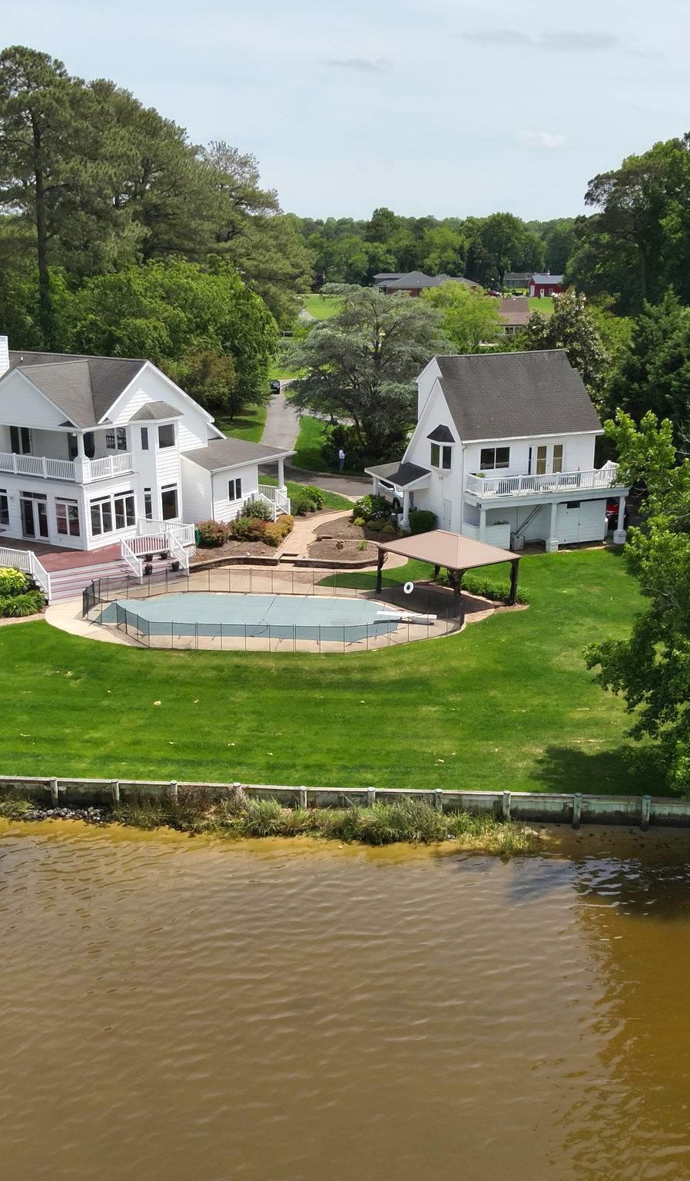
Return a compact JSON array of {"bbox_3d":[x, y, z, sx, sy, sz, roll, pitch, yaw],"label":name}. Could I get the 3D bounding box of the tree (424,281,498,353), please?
[{"bbox_3d":[18.428,-42.859,173.066,12.090,11.530,12.090,0,17,0],"label":"tree"}]

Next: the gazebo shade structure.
[{"bbox_3d":[4.920,-1.177,52.500,4.000,3.200,5.450,-13,22,-37],"label":"gazebo shade structure"}]

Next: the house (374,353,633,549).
[{"bbox_3d":[9.076,-9.054,66.277,12.000,10.100,11.400,-7,18,-21],"label":"house"}]

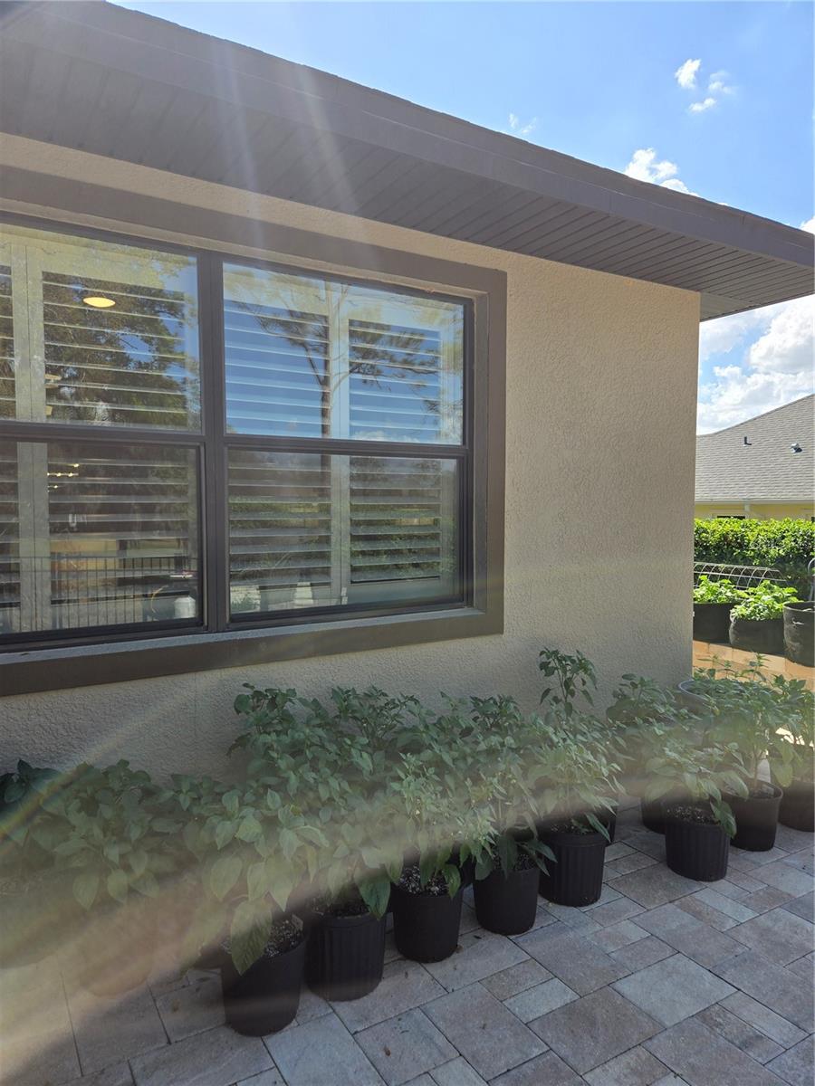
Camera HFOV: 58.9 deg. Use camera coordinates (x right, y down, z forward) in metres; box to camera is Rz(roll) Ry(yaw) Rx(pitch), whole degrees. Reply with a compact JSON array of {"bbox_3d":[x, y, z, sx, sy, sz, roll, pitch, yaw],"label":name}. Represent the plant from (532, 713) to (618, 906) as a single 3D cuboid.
[{"bbox_3d":[0.613,0.954,2.631,0.287,0.647,0.287,0,3,0],"label":"plant"}]

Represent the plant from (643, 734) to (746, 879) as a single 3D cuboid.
[{"bbox_3d":[1.115,1.012,2.797,0.370,0.508,0.370,-2,4,-31],"label":"plant"}]

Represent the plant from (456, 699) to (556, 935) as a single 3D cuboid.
[{"bbox_3d":[0.339,0.923,2.466,0.315,0.728,0.315,0,3,0],"label":"plant"}]

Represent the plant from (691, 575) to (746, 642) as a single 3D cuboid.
[{"bbox_3d":[2.521,0.525,5.970,0.500,0.505,0.500,-2,4,-31],"label":"plant"}]

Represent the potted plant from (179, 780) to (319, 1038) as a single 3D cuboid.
[{"bbox_3d":[-0.442,0.989,2.013,0.380,0.650,0.380,-2,4,-31],"label":"potted plant"}]

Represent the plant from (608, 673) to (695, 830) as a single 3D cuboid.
[{"bbox_3d":[1.073,0.920,3.182,0.354,0.651,0.354,0,3,0],"label":"plant"}]

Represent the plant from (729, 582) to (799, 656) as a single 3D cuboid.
[{"bbox_3d":[2.725,0.547,5.515,0.500,0.509,0.500,-2,4,-31],"label":"plant"}]

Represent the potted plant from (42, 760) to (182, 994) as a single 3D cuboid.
[{"bbox_3d":[-0.884,0.984,2.165,0.388,0.647,0.388,-2,4,-31],"label":"potted plant"}]

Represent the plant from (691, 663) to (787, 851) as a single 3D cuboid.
[{"bbox_3d":[1.384,0.879,3.019,0.365,0.748,0.365,-2,4,-31],"label":"plant"}]

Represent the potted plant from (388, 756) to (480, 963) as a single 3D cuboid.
[{"bbox_3d":[0.086,0.993,2.322,0.275,0.606,0.275,0,3,0],"label":"potted plant"}]

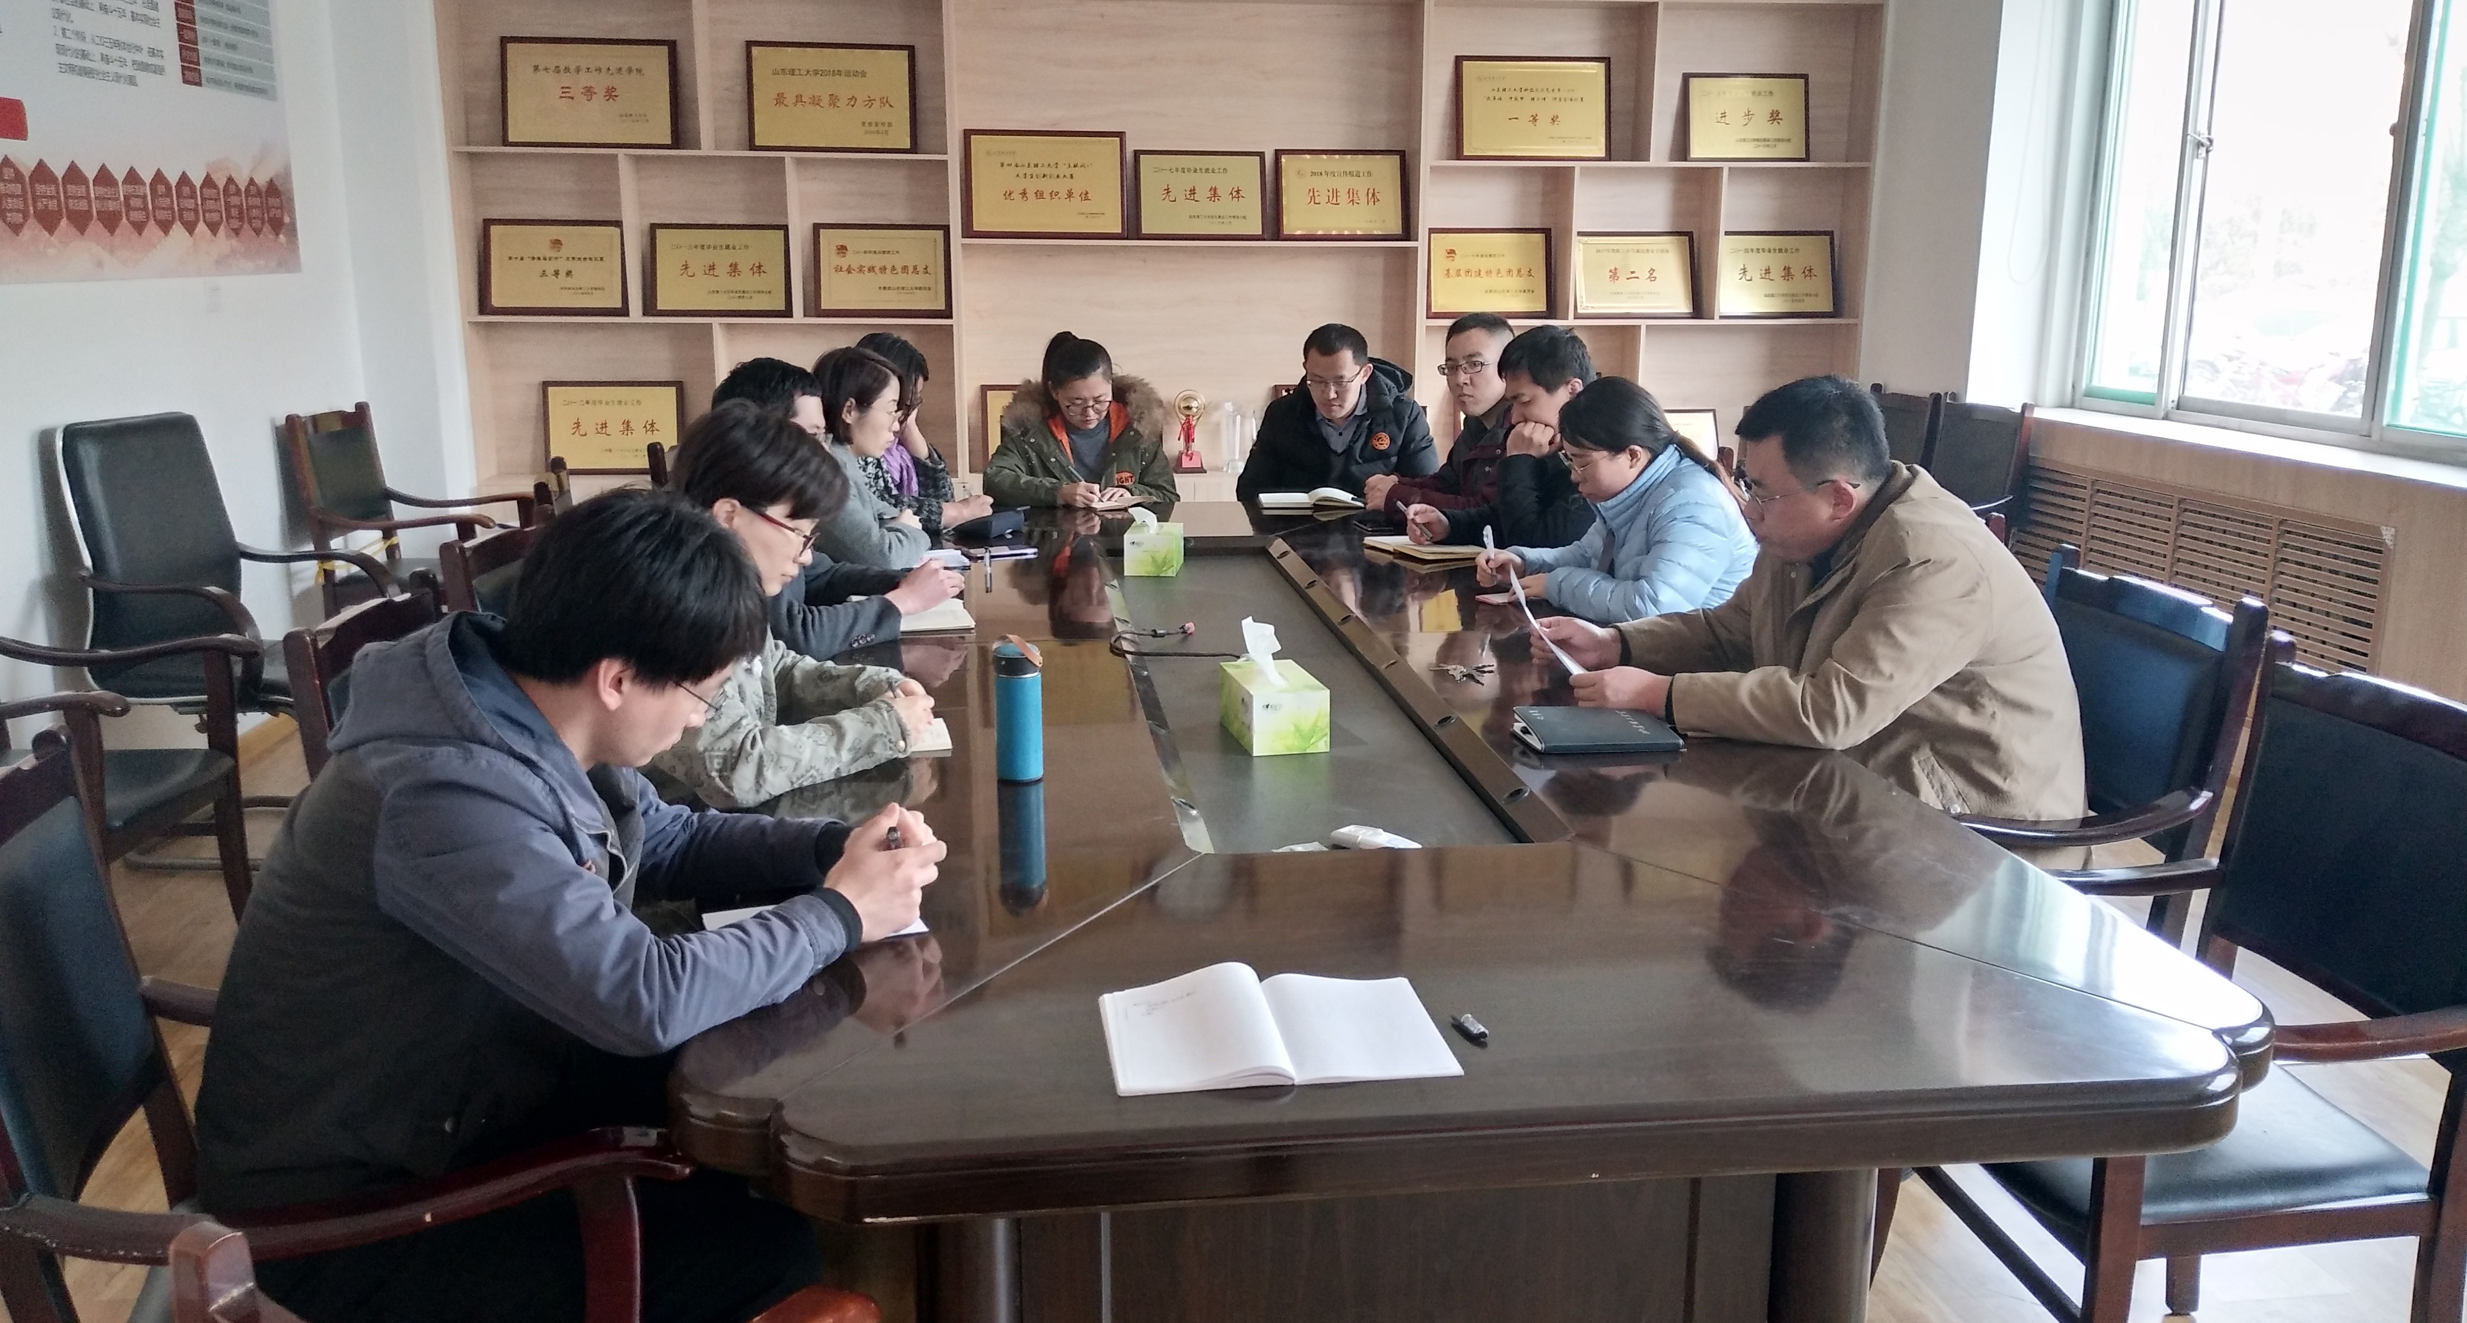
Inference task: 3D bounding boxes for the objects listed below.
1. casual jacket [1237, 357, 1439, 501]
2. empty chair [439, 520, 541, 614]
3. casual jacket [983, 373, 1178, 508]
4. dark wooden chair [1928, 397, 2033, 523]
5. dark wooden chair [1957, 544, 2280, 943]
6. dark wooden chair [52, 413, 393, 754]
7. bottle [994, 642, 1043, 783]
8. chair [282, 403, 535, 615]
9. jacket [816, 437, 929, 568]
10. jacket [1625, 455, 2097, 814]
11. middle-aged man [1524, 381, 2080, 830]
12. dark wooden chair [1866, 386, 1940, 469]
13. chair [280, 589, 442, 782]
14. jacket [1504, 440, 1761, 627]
[{"bbox_3d":[0.356,-0.651,6.075,0.650,0.660,0.520,0,12,0],"label":"casual jacket"},{"bbox_3d":[-1.096,0.231,3.637,0.610,1.000,0.570,0,12,-2],"label":"empty chair"},{"bbox_3d":[-0.427,-0.479,5.276,0.570,0.630,0.480,-1,12,-5],"label":"casual jacket"},{"bbox_3d":[2.377,-0.440,6.549,0.600,0.950,0.580,-2,13,-10],"label":"dark wooden chair"},{"bbox_3d":[1.232,0.348,3.132,0.610,1.000,0.570,-1,12,-7],"label":"dark wooden chair"},{"bbox_3d":[-2.455,-0.054,4.518,0.620,1.030,0.570,3,13,12],"label":"dark wooden chair"},{"bbox_3d":[-0.284,0.066,2.442,0.063,0.183,0.063,-1,12,-7],"label":"bottle"},{"bbox_3d":[-2.593,-0.323,5.927,0.610,0.950,0.580,1,12,5],"label":"chair"},{"bbox_3d":[-1.031,-0.295,4.788,0.500,0.570,0.460,-1,12,-5],"label":"jacket"},{"bbox_3d":[1.012,-0.021,3.087,0.670,0.620,0.540,1,12,5],"label":"jacket"},{"bbox_3d":[0.947,0.185,3.124,0.820,1.320,0.570,1,12,5],"label":"middle-aged man"},{"bbox_3d":[2.344,-0.554,7.308,0.610,1.000,0.570,-1,12,-4],"label":"dark wooden chair"},{"bbox_3d":[-0.999,0.399,2.861,0.610,1.000,0.570,-1,12,-4],"label":"chair"},{"bbox_3d":[0.830,-0.126,3.783,0.540,0.610,0.500,-1,12,-7],"label":"jacket"}]

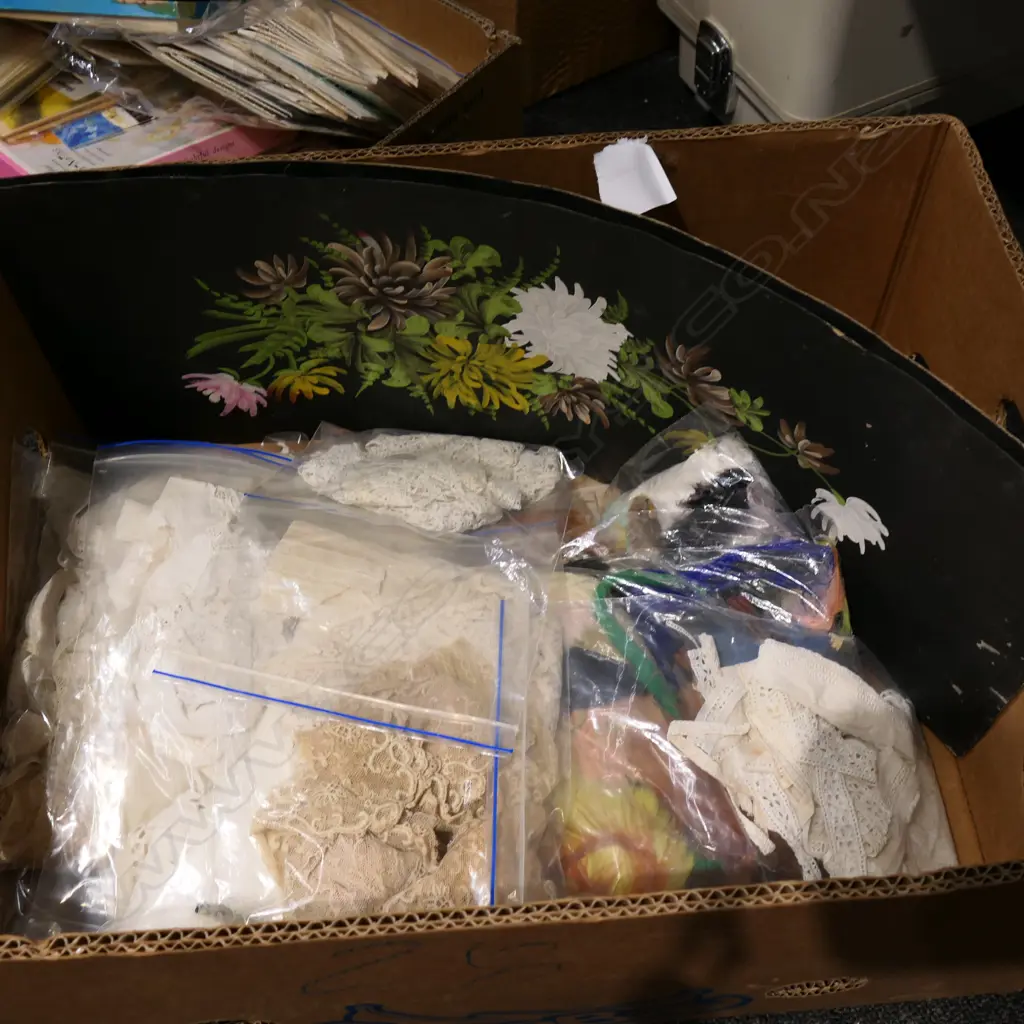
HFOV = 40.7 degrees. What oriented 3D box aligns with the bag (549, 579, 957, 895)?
[{"bbox_3d":[0.110,0.130,0.675,0.190,0.085,0.185,-4,55,-1],"label":"bag"}]

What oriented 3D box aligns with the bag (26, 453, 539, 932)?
[{"bbox_3d":[-0.104,0.095,0.656,0.205,0.075,0.240,-3,56,1],"label":"bag"}]

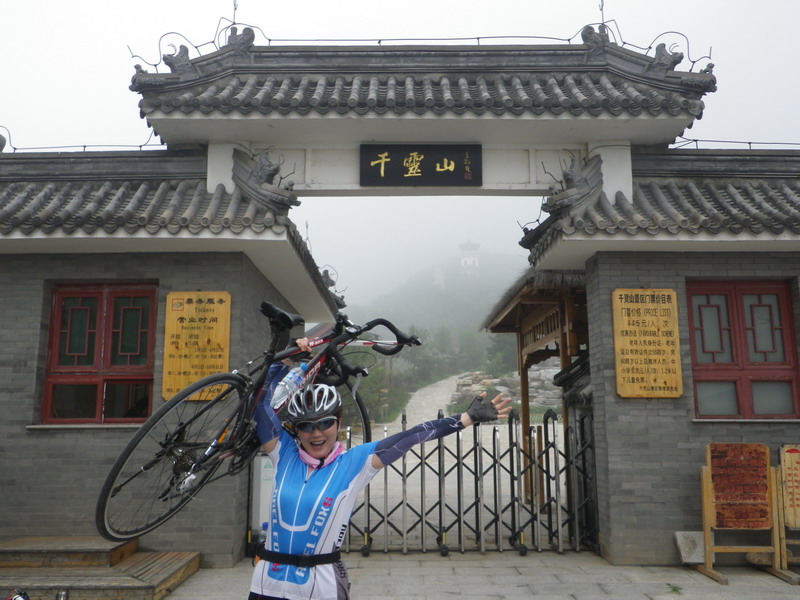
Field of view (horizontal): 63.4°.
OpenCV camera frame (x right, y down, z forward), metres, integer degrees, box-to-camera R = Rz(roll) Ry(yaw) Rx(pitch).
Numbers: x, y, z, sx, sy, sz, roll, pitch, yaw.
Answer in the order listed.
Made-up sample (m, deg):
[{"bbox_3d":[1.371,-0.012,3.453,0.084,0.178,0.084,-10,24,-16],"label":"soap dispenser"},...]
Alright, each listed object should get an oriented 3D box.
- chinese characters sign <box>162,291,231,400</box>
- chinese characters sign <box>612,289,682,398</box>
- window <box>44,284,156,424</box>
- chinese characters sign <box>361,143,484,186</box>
[{"bbox_3d":[-2.012,0.455,6.443,0.648,1.089,0.040,0,-9,0],"label":"chinese characters sign"},{"bbox_3d":[2.458,0.427,6.445,0.644,1.087,0.040,0,-9,0],"label":"chinese characters sign"},{"bbox_3d":[-3.041,0.548,6.672,1.090,1.433,0.100,0,-9,0],"label":"window"},{"bbox_3d":[0.228,-1.424,6.905,1.295,0.466,0.060,0,-9,0],"label":"chinese characters sign"}]

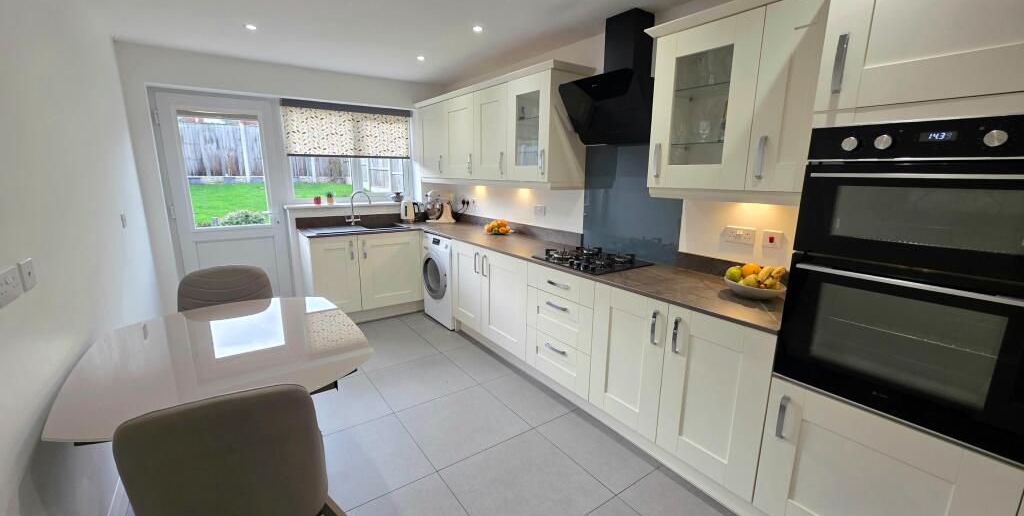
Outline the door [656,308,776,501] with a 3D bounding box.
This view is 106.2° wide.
[{"bbox_3d":[0.856,0.604,1.668,0.022,0.717,0.443,-9,15,-35],"label":"door"}]

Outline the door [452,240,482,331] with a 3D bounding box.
[{"bbox_3d":[-0.390,0.242,3.356,0.020,0.720,0.492,-8,15,-36],"label":"door"}]

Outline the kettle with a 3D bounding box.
[{"bbox_3d":[-1.071,-0.490,4.088,0.205,0.235,0.150,-3,13,-15],"label":"kettle"}]

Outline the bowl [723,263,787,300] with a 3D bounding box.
[{"bbox_3d":[1.147,0.104,1.806,0.235,0.132,0.265,-9,15,-35],"label":"bowl"}]

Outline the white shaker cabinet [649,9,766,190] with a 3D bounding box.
[{"bbox_3d":[0.999,-0.715,1.889,0.327,0.722,0.493,-9,15,-35],"label":"white shaker cabinet"}]

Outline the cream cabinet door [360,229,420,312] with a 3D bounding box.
[{"bbox_3d":[-1.195,0.117,3.825,0.605,0.715,0.022,-9,15,-35],"label":"cream cabinet door"}]

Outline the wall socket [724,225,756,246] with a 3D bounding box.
[{"bbox_3d":[1.193,-0.116,2.012,0.015,0.086,0.146,-9,15,-36],"label":"wall socket"}]

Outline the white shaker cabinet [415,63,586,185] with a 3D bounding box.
[{"bbox_3d":[-0.235,-1.080,3.464,0.380,0.815,2.120,-9,15,-36],"label":"white shaker cabinet"}]

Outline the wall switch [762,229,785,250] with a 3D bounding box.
[{"bbox_3d":[1.308,-0.089,1.932,0.010,0.084,0.086,-8,15,-36],"label":"wall switch"}]

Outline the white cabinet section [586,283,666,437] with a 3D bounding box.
[{"bbox_3d":[0.602,0.536,2.041,0.020,0.720,0.444,-8,15,-36],"label":"white cabinet section"}]

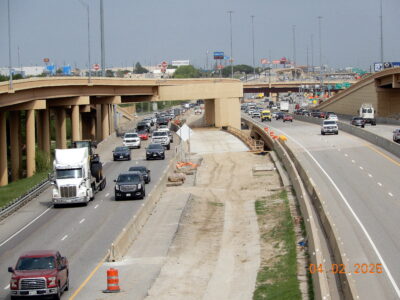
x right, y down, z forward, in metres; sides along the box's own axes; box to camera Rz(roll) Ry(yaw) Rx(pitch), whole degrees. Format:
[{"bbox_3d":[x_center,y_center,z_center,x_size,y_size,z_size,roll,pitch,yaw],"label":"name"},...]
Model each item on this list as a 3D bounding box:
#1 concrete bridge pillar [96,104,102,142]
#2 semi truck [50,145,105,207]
[{"bbox_3d":[-15.050,-4.000,285.000,0.870,6.000,0.870,-1,3,0],"label":"concrete bridge pillar"},{"bbox_3d":[-8.920,1.530,142.700,2.600,4.050,21.000,-1,3,1],"label":"semi truck"}]

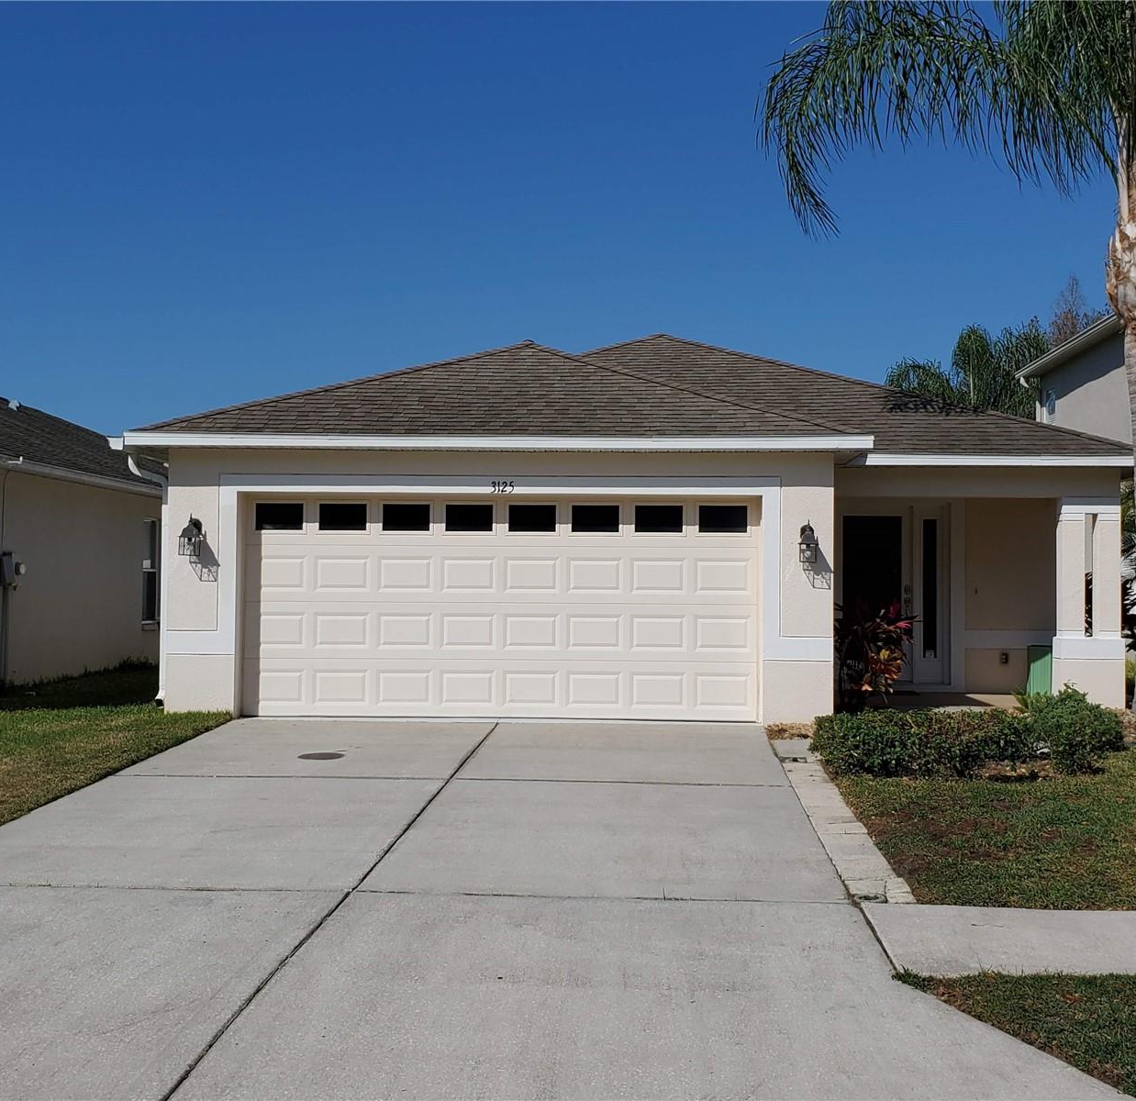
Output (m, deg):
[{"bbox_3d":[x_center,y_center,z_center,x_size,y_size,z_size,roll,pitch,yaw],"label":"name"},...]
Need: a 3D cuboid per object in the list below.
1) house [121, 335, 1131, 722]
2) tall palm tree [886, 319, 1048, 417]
[{"bbox_3d":[1.211,-0.573,17.875,10.000,4.950,15.800,0,-2,2],"label":"house"},{"bbox_3d":[11.012,-1.887,30.081,4.800,8.600,4.800,0,-2,0],"label":"tall palm tree"}]

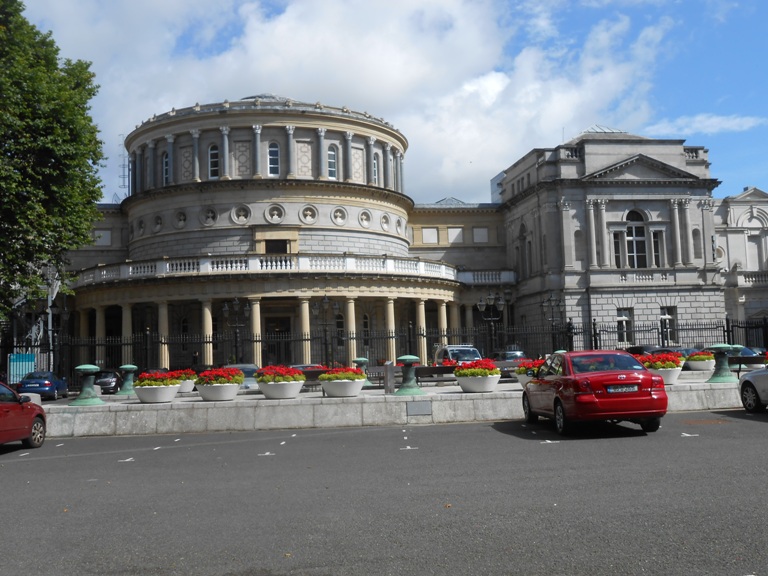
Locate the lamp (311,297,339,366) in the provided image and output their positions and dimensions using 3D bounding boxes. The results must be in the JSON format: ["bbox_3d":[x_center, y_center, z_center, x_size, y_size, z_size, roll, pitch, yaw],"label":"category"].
[{"bbox_3d":[-3.189,2.916,47.425,1.550,4.970,0.700,-1,-5,-10],"label":"lamp"}]

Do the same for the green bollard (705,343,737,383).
[{"bbox_3d":[8.238,1.831,20.500,0.820,0.910,0.820,-1,-5,-10],"label":"green bollard"}]

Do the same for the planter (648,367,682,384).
[{"bbox_3d":[6.693,2.127,20.300,0.985,0.375,0.985,-1,-5,-9],"label":"planter"}]

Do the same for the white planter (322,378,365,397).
[{"bbox_3d":[-0.925,2.227,18.781,1.020,0.380,1.020,-1,-5,-9],"label":"white planter"}]

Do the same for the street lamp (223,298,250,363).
[{"bbox_3d":[-8.549,3.117,48.932,1.616,5.085,0.450,-1,-5,-9],"label":"street lamp"}]

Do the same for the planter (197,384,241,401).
[{"bbox_3d":[-3.783,2.388,19.350,0.985,0.375,0.985,-1,-5,-9],"label":"planter"}]

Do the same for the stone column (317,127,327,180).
[{"bbox_3d":[-4.735,-10.341,65.085,0.600,3.935,0.600,1,-6,-27],"label":"stone column"}]

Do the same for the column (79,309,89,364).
[{"bbox_3d":[-21.933,4.224,61.713,0.720,5.281,0.720,1,-6,-32],"label":"column"}]

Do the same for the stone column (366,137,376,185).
[{"bbox_3d":[-0.859,-9.638,64.077,0.680,3.795,0.680,-6,-6,38],"label":"stone column"}]

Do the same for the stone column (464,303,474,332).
[{"bbox_3d":[7.550,4.074,73.264,0.750,5.383,0.750,-1,-5,-10],"label":"stone column"}]

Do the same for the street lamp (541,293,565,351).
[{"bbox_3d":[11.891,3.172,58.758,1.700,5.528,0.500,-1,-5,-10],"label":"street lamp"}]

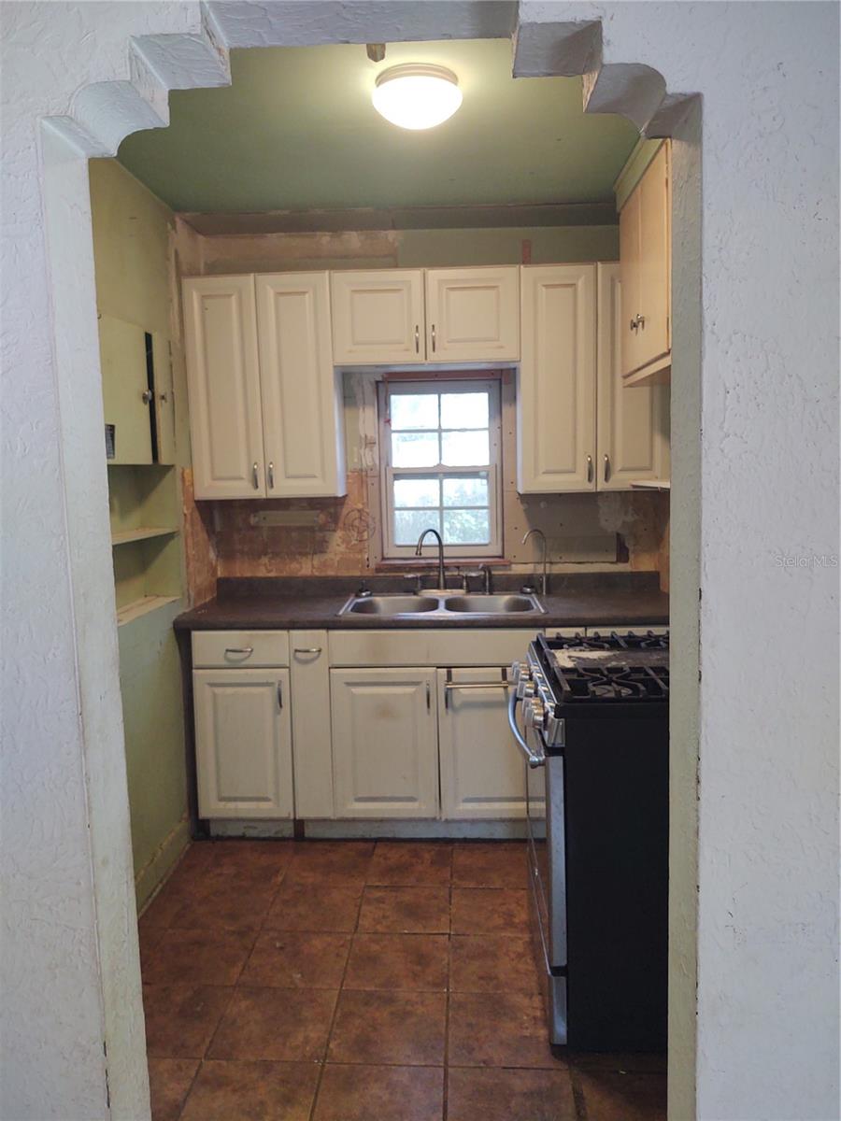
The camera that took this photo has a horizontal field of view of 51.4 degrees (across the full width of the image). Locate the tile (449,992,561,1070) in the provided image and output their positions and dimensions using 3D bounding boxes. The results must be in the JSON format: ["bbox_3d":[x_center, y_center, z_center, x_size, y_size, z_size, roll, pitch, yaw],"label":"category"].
[{"bbox_3d":[0.225,1.250,2.333,0.306,0.012,0.306,-1,7,3],"label":"tile"}]

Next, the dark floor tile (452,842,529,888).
[{"bbox_3d":[0.273,1.139,3.256,0.306,0.012,0.330,-1,7,3],"label":"dark floor tile"}]

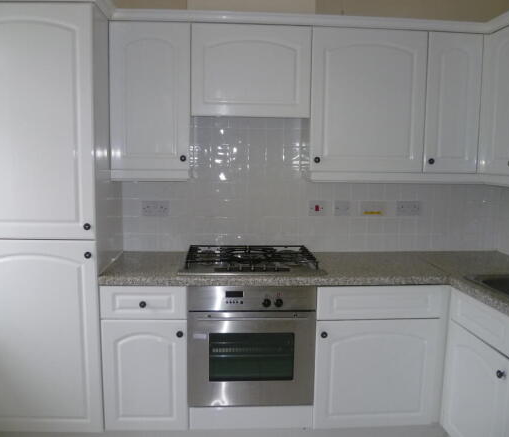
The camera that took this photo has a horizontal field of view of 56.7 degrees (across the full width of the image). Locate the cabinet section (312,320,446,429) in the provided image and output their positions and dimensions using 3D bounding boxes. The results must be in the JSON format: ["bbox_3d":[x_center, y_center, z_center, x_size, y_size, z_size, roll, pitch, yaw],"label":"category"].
[{"bbox_3d":[0.578,0.717,2.545,0.603,0.550,0.540,0,7,-3],"label":"cabinet section"}]

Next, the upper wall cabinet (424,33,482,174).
[{"bbox_3d":[1.018,-0.609,2.586,0.291,0.717,0.304,0,7,-3],"label":"upper wall cabinet"}]

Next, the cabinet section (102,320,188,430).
[{"bbox_3d":[-0.524,0.713,2.490,0.401,0.553,0.540,0,7,-3],"label":"cabinet section"}]

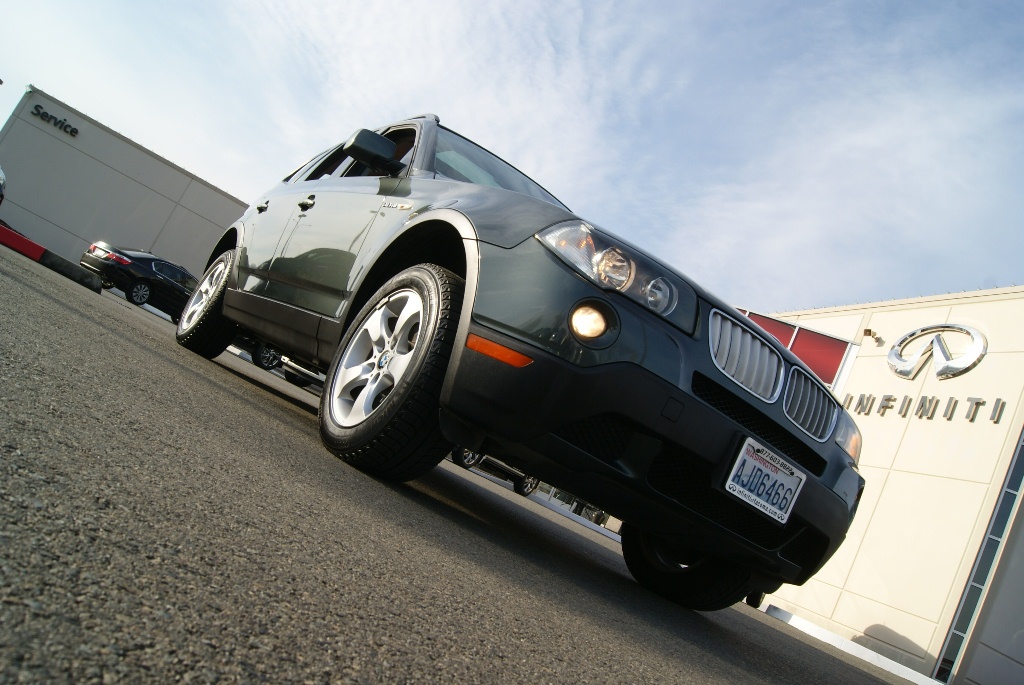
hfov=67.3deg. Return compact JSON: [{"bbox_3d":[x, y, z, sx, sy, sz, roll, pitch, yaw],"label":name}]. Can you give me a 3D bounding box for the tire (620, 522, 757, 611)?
[{"bbox_3d":[0.780,0.751,3.216,0.240,0.690,0.690,31,-10,-31],"label":"tire"}]

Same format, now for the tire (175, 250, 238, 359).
[{"bbox_3d":[-1.812,-0.242,4.782,0.240,0.690,0.690,31,-10,-31],"label":"tire"}]

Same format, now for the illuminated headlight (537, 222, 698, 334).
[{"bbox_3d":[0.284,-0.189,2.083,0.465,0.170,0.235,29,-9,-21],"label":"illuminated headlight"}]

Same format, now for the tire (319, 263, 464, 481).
[{"bbox_3d":[-0.339,0.088,2.430,0.240,0.690,0.690,31,-10,-31],"label":"tire"}]

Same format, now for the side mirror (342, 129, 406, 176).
[{"bbox_3d":[-0.515,-0.740,2.984,0.245,0.170,0.200,31,-10,-31],"label":"side mirror"}]

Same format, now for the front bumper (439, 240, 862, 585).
[{"bbox_3d":[0.597,0.354,2.337,1.840,0.570,0.500,31,-10,-31],"label":"front bumper"}]

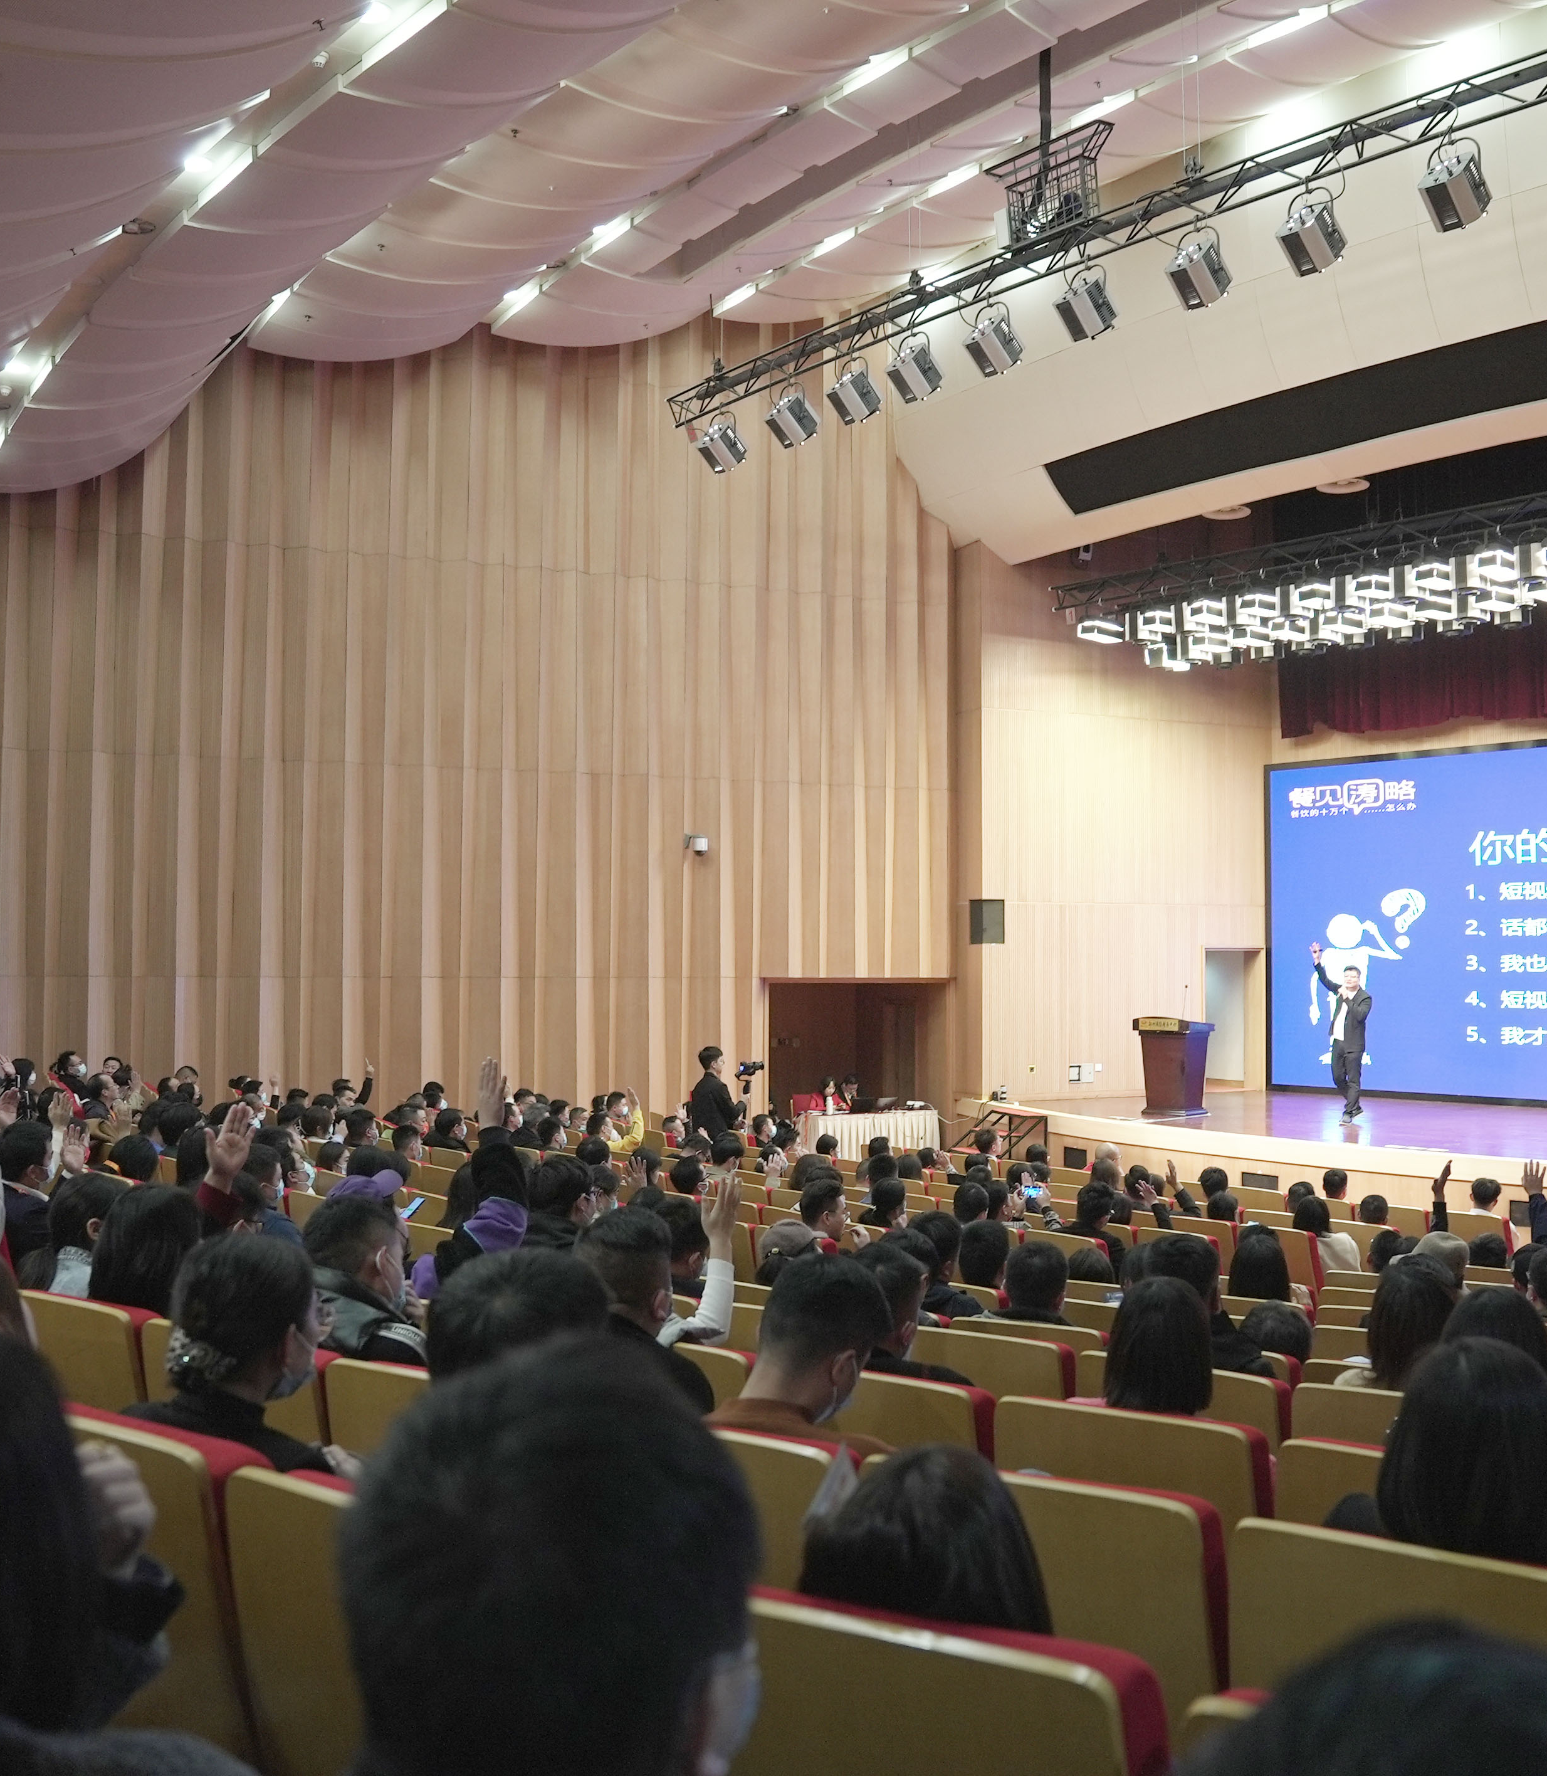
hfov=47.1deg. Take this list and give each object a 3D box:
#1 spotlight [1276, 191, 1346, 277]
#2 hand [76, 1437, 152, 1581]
[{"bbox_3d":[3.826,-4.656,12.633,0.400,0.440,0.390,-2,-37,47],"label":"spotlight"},{"bbox_3d":[-0.531,0.499,1.420,0.080,0.105,0.080,-1,-3,20],"label":"hand"}]

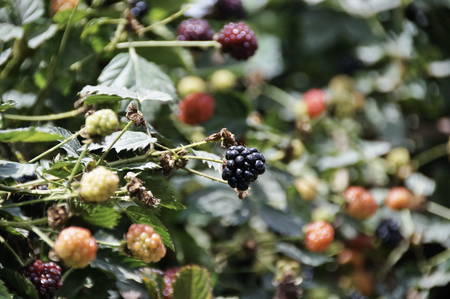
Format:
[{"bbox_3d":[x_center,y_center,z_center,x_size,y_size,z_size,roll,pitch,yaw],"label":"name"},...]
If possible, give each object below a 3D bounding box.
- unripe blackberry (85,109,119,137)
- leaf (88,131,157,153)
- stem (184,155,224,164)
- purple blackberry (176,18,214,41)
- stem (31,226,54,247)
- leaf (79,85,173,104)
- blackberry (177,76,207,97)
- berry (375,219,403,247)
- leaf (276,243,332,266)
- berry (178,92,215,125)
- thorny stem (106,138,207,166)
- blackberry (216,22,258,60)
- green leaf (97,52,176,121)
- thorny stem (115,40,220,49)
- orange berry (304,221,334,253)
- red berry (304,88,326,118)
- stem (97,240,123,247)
[{"bbox_3d":[-0.054,-0.012,1.640,0.014,0.013,0.013,-27,0,9],"label":"unripe blackberry"},{"bbox_3d":[-0.049,-0.004,1.800,0.033,0.005,0.019,-4,29,2],"label":"leaf"},{"bbox_3d":[-0.009,0.005,1.650,0.018,0.001,0.001,7,0,0],"label":"stem"},{"bbox_3d":[-0.015,-0.058,1.850,0.019,0.016,0.018,0,6,0],"label":"purple blackberry"},{"bbox_3d":[-0.078,0.037,1.610,0.013,0.002,0.002,42,0,0],"label":"stem"},{"bbox_3d":[-0.044,-0.024,1.640,0.041,0.005,0.028,0,10,0],"label":"leaf"},{"bbox_3d":[-0.018,-0.032,1.970,0.015,0.015,0.015,0,10,0],"label":"blackberry"},{"bbox_3d":[0.098,0.050,2.250,0.017,0.018,0.017,0,6,0],"label":"berry"},{"bbox_3d":[0.047,0.062,2.200,0.034,0.013,0.020,0,6,0],"label":"leaf"},{"bbox_3d":[-0.015,-0.021,1.930,0.018,0.017,0.018,0,6,0],"label":"berry"},{"bbox_3d":[-0.029,0.001,1.650,0.046,0.002,0.002,-14,0,0],"label":"thorny stem"},{"bbox_3d":[0.006,-0.052,1.800,0.019,0.018,0.019,0,6,0],"label":"blackberry"},{"bbox_3d":[-0.043,-0.030,1.800,0.039,0.034,0.016,0,6,0],"label":"green leaf"},{"bbox_3d":[-0.025,-0.046,1.660,0.046,0.003,0.003,-1,0,0],"label":"thorny stem"},{"bbox_3d":[0.050,0.046,2.000,0.016,0.016,0.016,0,10,0],"label":"orange berry"},{"bbox_3d":[0.045,-0.023,1.860,0.011,0.014,0.012,0,6,0],"label":"red berry"},{"bbox_3d":[-0.054,0.044,1.760,0.013,0.002,0.002,7,0,0],"label":"stem"}]

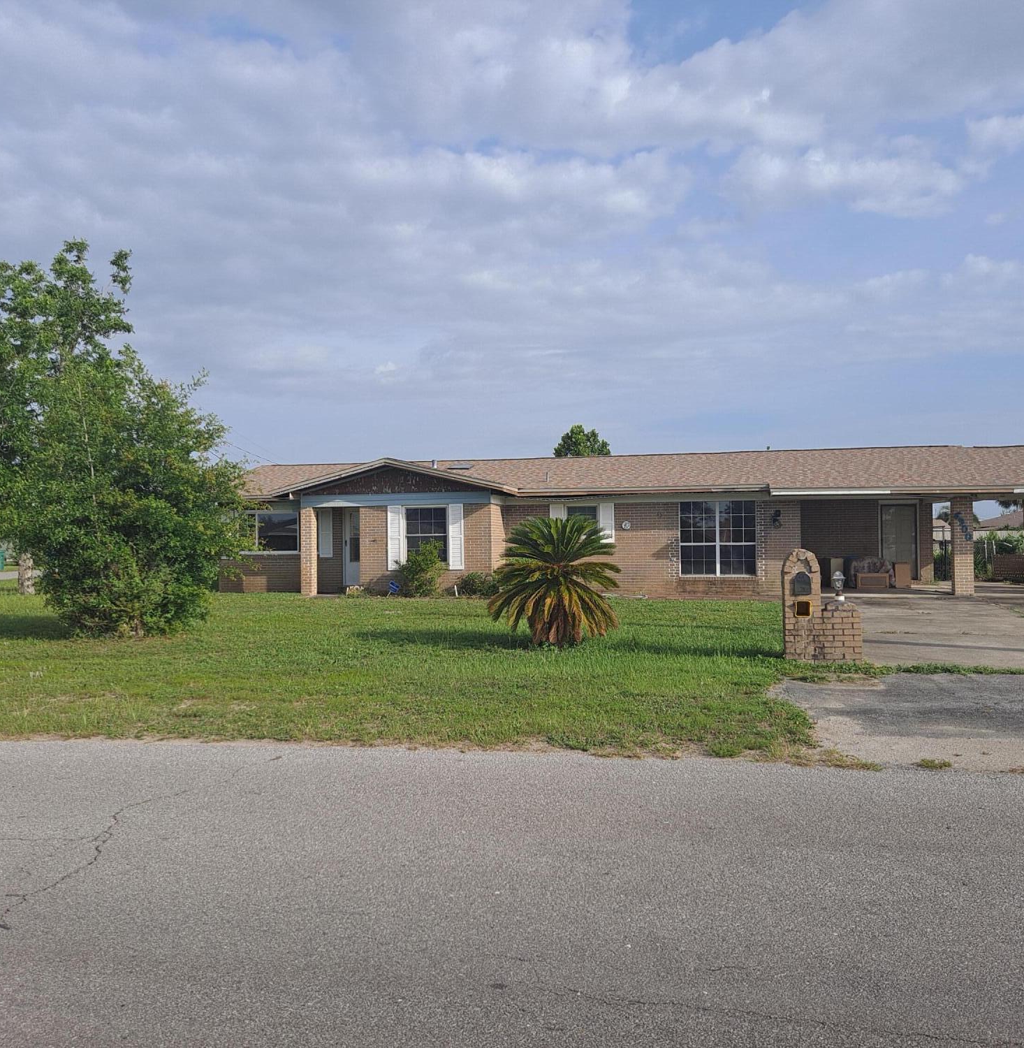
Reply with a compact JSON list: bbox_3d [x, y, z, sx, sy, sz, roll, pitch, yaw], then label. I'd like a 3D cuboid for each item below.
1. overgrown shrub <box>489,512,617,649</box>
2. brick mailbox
[{"bbox_3d":[0.570,0.760,13.350,1.720,1.720,1.700,-1,-1,12],"label":"overgrown shrub"},{"bbox_3d":[3.530,0.913,11.450,0.810,1.260,0.450,-1,-1,12],"label":"brick mailbox"}]

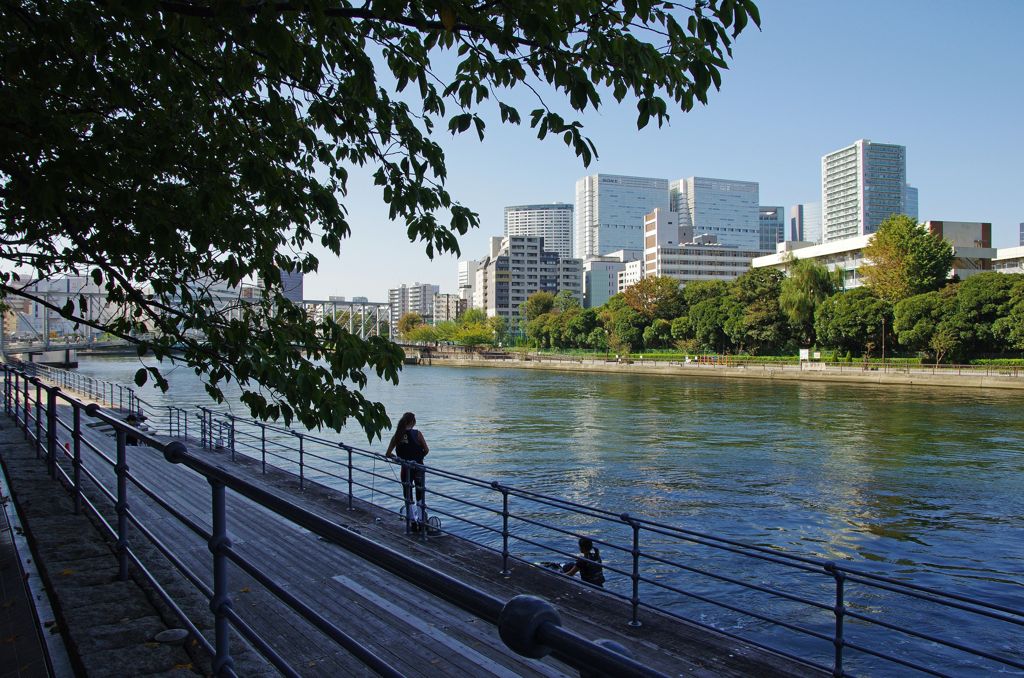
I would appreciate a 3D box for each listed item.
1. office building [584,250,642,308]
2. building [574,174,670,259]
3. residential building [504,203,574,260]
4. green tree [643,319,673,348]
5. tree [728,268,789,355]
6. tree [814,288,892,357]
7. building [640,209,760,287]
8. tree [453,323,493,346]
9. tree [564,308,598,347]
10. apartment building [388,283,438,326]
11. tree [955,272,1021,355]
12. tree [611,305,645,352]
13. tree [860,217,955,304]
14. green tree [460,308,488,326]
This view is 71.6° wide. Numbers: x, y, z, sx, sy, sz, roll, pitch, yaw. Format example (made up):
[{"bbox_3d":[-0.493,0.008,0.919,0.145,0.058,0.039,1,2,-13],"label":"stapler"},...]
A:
[{"bbox_3d":[49.400,-21.500,366.000,30.000,47.000,24.000,0,0,-18],"label":"office building"},{"bbox_3d":[96.100,-68.000,624.000,66.000,140.000,46.000,0,0,-18],"label":"building"},{"bbox_3d":[30.000,-70.000,760.000,73.000,144.000,34.000,0,0,9],"label":"residential building"},{"bbox_3d":[22.760,-0.390,111.010,4.800,5.620,4.600,0,-1,12],"label":"green tree"},{"bbox_3d":[34.750,-3.760,100.040,8.400,12.350,8.000,0,-1,19],"label":"tree"},{"bbox_3d":[42.800,-1.900,89.000,9.800,8.900,8.800,0,0,26],"label":"tree"},{"bbox_3d":[63.400,-18.500,231.000,39.000,43.500,16.000,0,0,-13],"label":"building"},{"bbox_3d":[-7.399,-0.740,140.000,7.880,5.030,7.880,0,0,-3],"label":"tree"},{"bbox_3d":[12.440,-1.450,127.020,6.300,8.020,6.000,0,-1,6],"label":"tree"},{"bbox_3d":[-67.000,-16.500,478.000,38.000,37.000,16.000,0,0,41],"label":"apartment building"},{"bbox_3d":[52.400,-2.550,78.030,7.500,9.520,7.200,0,-1,34],"label":"tree"},{"bbox_3d":[19.044,-1.195,117.000,5.550,8.330,5.550,0,0,9],"label":"tree"},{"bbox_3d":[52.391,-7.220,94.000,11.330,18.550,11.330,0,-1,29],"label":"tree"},{"bbox_3d":[-8.880,-2.240,168.030,7.000,9.960,6.800,0,-1,-3],"label":"green tree"}]

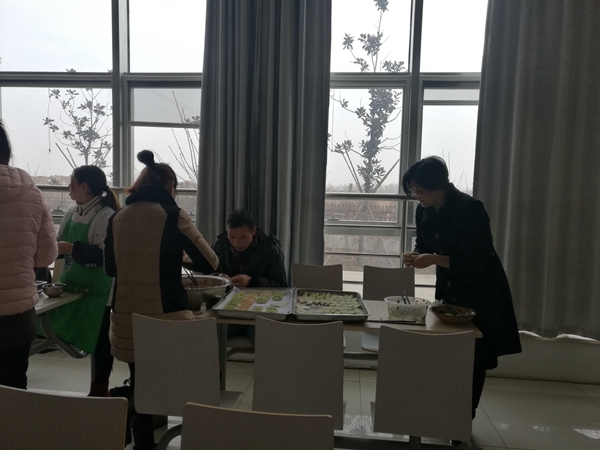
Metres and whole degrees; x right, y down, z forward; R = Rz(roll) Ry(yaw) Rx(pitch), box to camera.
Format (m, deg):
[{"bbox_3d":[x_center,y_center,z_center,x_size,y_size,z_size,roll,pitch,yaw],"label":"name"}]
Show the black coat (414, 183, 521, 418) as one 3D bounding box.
[{"bbox_3d":[0.975,0.361,2.737,0.520,1.220,0.500,0,5,-16],"label":"black coat"}]

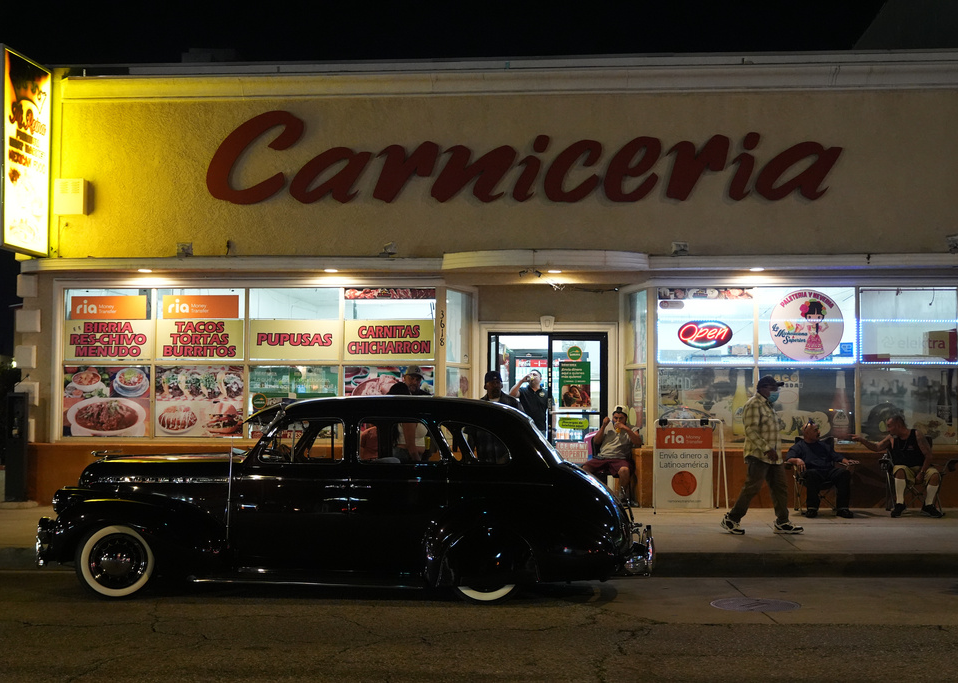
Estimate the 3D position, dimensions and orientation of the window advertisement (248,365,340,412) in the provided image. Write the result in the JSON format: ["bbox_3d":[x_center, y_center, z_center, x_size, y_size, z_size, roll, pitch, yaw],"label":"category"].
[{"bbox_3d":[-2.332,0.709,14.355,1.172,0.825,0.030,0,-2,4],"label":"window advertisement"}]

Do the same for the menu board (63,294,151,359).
[{"bbox_3d":[-4.562,-0.197,14.005,1.140,0.860,0.030,0,-2,4],"label":"menu board"}]

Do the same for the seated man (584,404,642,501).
[{"bbox_3d":[1.606,1.368,13.795,0.720,1.170,0.750,0,-2,16],"label":"seated man"}]

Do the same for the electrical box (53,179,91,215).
[{"bbox_3d":[-5.184,-1.827,14.506,0.372,0.459,0.180,0,-2,4],"label":"electrical box"}]

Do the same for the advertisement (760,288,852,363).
[{"bbox_3d":[4.010,-0.193,13.924,1.195,0.962,0.070,0,-2,4],"label":"advertisement"}]

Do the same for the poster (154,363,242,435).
[{"bbox_3d":[-3.407,0.722,13.877,1.140,0.880,0.030,0,-2,4],"label":"poster"}]

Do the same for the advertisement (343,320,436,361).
[{"bbox_3d":[-1.156,-0.016,14.673,1.186,0.524,0.030,0,-2,5],"label":"advertisement"}]

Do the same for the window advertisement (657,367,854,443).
[{"bbox_3d":[3.251,0.745,13.361,2.290,0.900,0.030,0,-2,4],"label":"window advertisement"}]

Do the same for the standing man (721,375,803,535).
[{"bbox_3d":[2.951,1.179,11.876,0.790,1.630,0.550,0,-2,5],"label":"standing man"}]

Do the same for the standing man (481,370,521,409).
[{"bbox_3d":[0.200,1.170,12.528,0.568,1.679,0.365,0,-2,-5],"label":"standing man"}]

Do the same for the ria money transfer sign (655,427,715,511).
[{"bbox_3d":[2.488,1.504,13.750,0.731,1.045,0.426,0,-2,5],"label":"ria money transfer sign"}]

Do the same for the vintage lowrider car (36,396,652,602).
[{"bbox_3d":[-1.078,1.263,9.505,4.920,1.600,1.820,0,-2,4],"label":"vintage lowrider car"}]

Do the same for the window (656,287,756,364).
[{"bbox_3d":[2.847,-0.199,14.313,1.243,0.980,0.081,0,-2,5],"label":"window"}]

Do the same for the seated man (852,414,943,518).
[{"bbox_3d":[4.926,1.460,13.394,1.015,1.165,0.761,0,-2,17],"label":"seated man"}]

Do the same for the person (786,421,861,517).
[{"bbox_3d":[3.850,1.410,12.772,0.760,1.030,0.780,0,-2,2],"label":"person"}]

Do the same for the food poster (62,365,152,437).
[{"bbox_3d":[-4.754,0.769,14.539,1.143,0.912,0.030,0,-2,4],"label":"food poster"}]

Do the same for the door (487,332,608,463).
[{"bbox_3d":[0.924,0.973,15.277,1.613,2.204,0.101,0,-2,5],"label":"door"}]

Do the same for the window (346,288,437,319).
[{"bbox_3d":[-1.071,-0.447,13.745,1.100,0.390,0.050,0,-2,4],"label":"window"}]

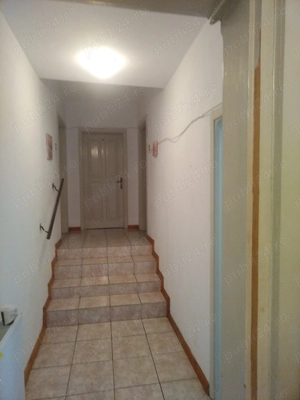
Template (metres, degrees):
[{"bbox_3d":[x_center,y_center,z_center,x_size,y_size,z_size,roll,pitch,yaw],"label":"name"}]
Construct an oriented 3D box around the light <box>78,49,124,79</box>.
[{"bbox_3d":[-0.468,-1.296,3.022,0.422,0.118,0.422,-1,3,-9],"label":"light"}]

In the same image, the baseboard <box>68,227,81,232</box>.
[{"bbox_3d":[-1.525,0.592,6.313,0.232,0.074,0.018,-1,3,-9],"label":"baseboard"}]

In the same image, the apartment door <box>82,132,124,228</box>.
[{"bbox_3d":[-0.951,-0.387,6.487,0.804,1.991,0.048,-1,3,-9],"label":"apartment door"}]

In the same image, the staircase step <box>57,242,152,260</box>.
[{"bbox_3d":[-0.696,0.780,4.902,1.425,0.157,0.351,-1,3,-9],"label":"staircase step"}]

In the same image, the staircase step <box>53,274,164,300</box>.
[{"bbox_3d":[-0.580,1.160,4.223,1.425,0.142,0.325,-1,3,-9],"label":"staircase step"}]

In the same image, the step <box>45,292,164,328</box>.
[{"bbox_3d":[-0.523,1.346,3.889,1.425,0.191,0.373,-1,3,-9],"label":"step"}]

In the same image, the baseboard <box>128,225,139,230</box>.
[{"bbox_3d":[-0.345,0.564,6.499,0.223,0.074,0.018,-1,3,-9],"label":"baseboard"}]

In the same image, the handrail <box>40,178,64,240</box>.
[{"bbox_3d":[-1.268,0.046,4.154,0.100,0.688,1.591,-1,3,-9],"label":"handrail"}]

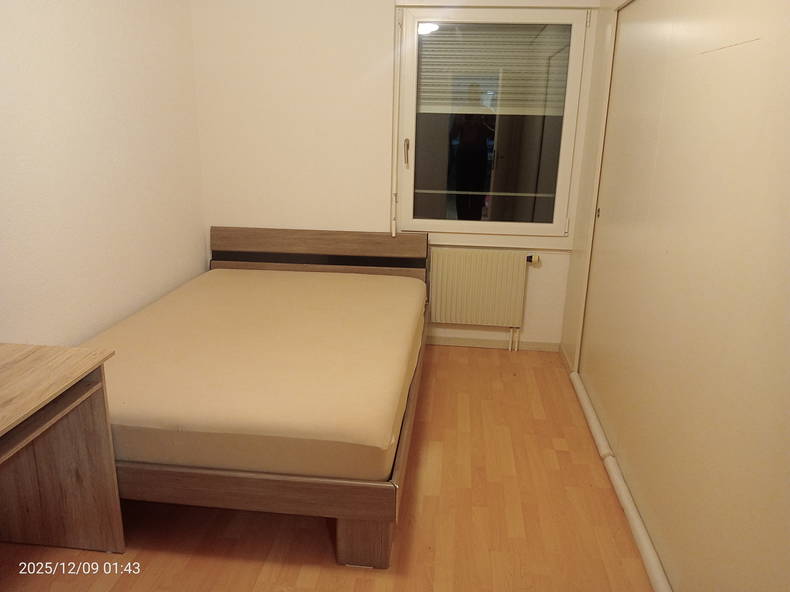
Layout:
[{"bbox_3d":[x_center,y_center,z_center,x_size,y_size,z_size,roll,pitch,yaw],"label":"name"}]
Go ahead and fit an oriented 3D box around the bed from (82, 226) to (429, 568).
[{"bbox_3d":[-0.593,0.233,3.133,1.428,0.756,2.123,3,16,5],"label":"bed"}]

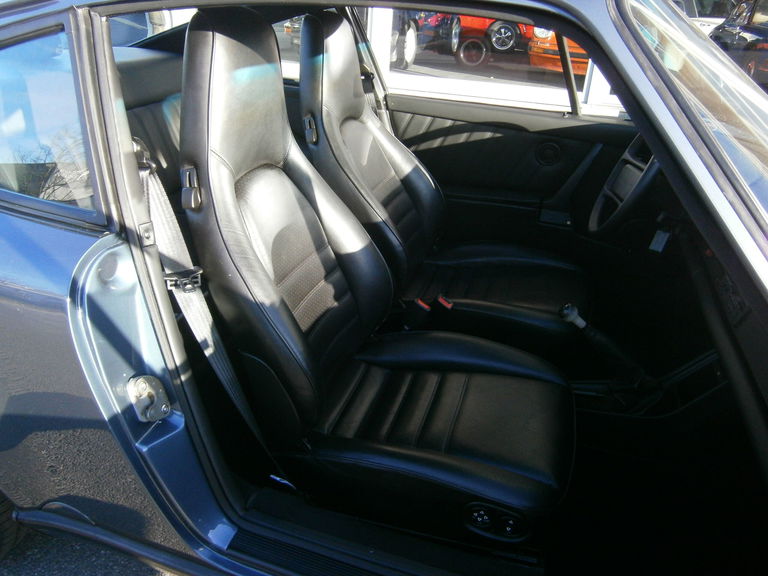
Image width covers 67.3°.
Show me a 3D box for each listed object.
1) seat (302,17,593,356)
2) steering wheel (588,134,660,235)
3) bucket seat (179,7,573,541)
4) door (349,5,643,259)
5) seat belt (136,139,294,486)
[{"bbox_3d":[0.215,-0.338,1.888,0.940,0.975,0.510,9,25,11],"label":"seat"},{"bbox_3d":[0.758,-0.324,1.769,0.090,0.375,0.375,28,27,2],"label":"steering wheel"},{"bbox_3d":[0.026,-0.060,1.296,0.900,0.992,0.510,9,25,11],"label":"bucket seat"},{"bbox_3d":[0.444,-0.466,2.130,1.080,0.960,0.240,9,25,11],"label":"door"},{"bbox_3d":[-0.303,0.069,1.094,0.280,0.690,0.100,9,25,11],"label":"seat belt"}]

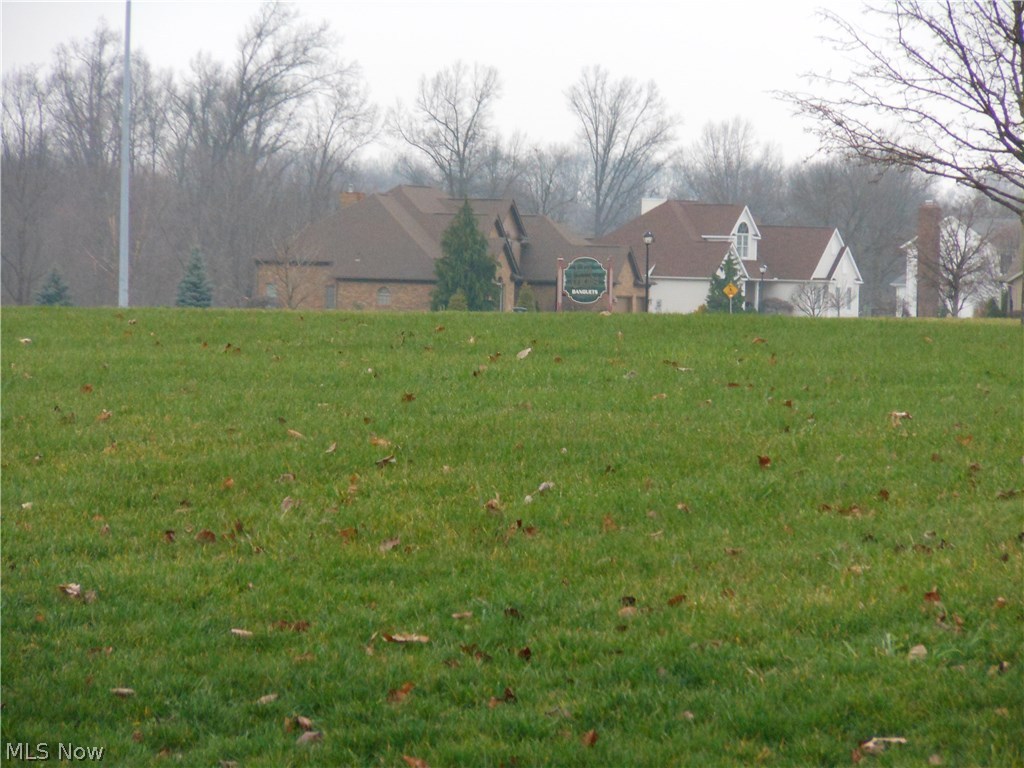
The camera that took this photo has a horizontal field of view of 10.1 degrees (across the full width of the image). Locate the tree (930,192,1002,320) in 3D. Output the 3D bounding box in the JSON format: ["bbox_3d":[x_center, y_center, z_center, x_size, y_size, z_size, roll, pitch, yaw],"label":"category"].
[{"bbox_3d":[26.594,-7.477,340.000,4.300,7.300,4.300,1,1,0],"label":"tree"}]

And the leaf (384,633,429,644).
[{"bbox_3d":[-0.377,0.909,20.700,0.168,0.034,0.100,1,1,0],"label":"leaf"}]

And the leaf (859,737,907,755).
[{"bbox_3d":[1.099,1.072,17.200,0.142,0.043,0.090,1,1,0],"label":"leaf"}]

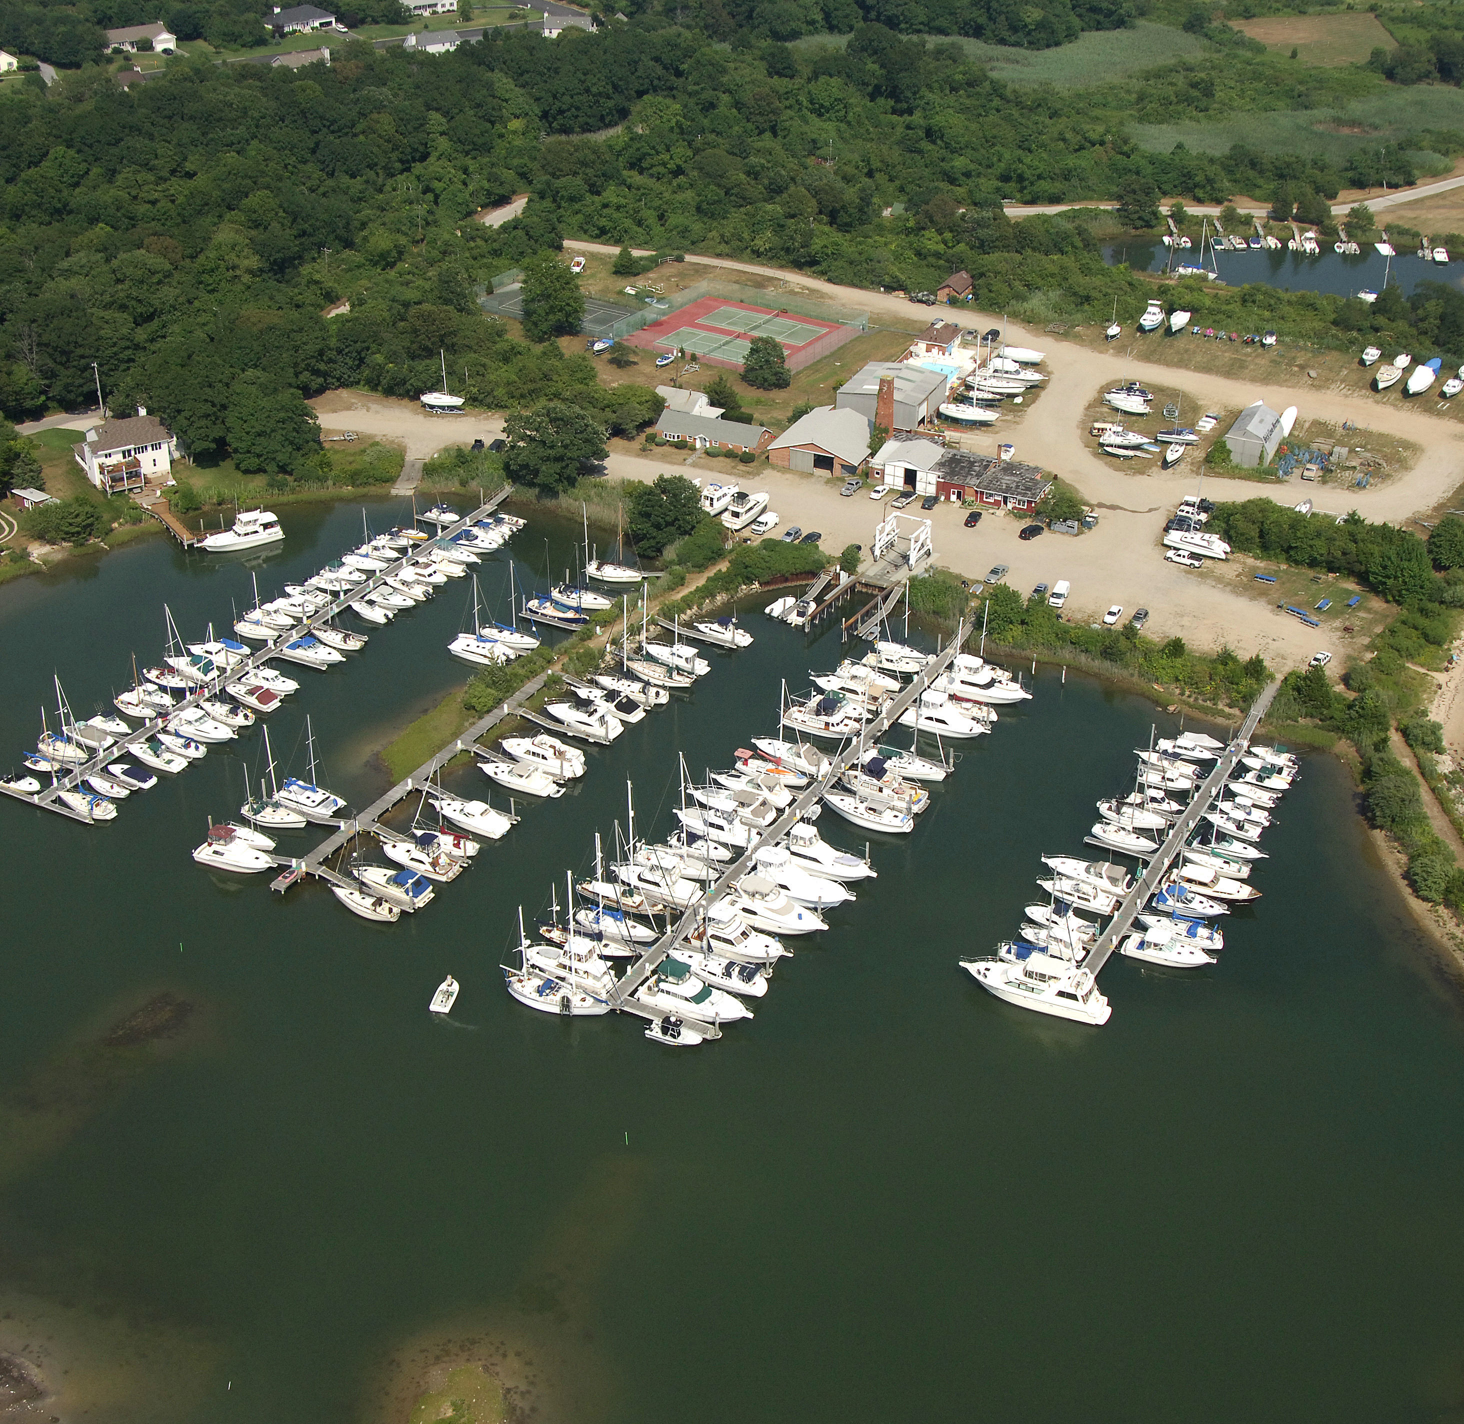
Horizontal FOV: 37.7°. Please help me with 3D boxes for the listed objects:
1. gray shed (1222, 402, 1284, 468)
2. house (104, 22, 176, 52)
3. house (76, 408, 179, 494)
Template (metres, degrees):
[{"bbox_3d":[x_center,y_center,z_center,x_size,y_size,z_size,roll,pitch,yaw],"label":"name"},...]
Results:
[{"bbox_3d":[88.386,-47.436,362.808,7.200,6.400,12.600,14,32,21],"label":"gray shed"},{"bbox_3d":[-166.210,-189.350,600.670,17.500,5.400,10.000,-15,33,-26],"label":"house"},{"bbox_3d":[-99.081,-43.077,348.636,13.000,9.000,11.500,-16,34,-27],"label":"house"}]

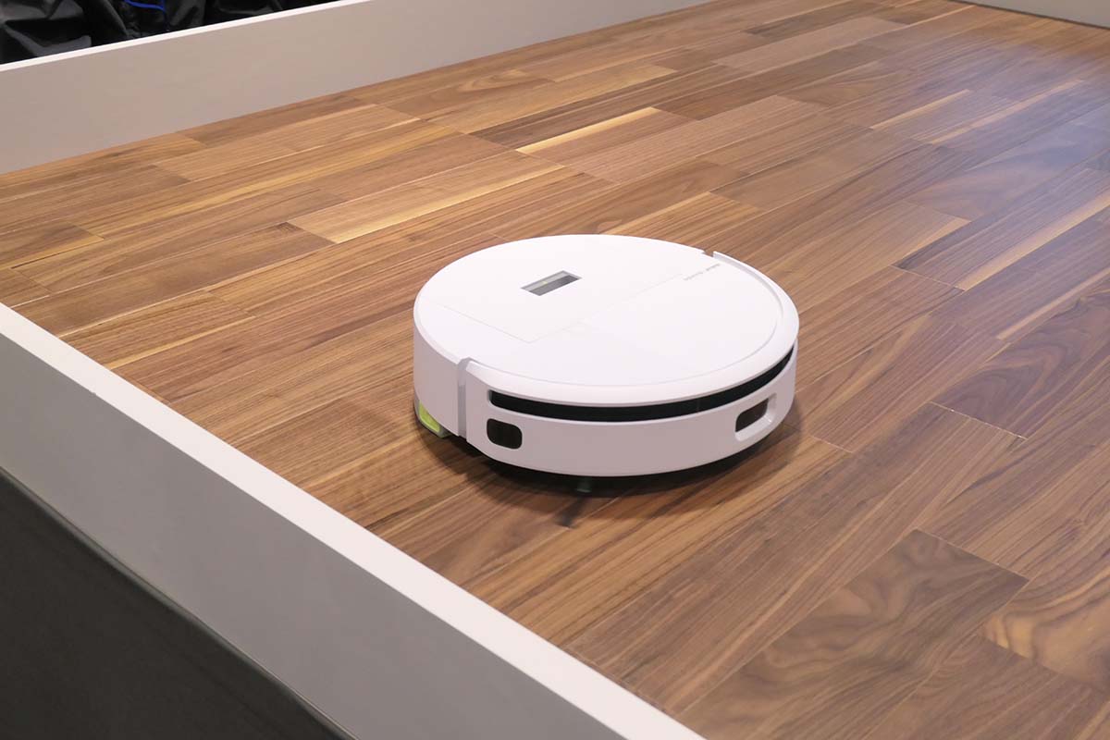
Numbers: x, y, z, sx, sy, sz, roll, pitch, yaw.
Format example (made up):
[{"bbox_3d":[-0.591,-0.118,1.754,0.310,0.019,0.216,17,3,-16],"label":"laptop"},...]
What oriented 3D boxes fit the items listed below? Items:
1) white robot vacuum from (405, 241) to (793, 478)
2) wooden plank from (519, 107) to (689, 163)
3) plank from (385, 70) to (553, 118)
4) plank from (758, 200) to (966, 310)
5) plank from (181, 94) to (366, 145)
[{"bbox_3d":[0.044,-0.015,1.228,0.355,0.099,0.355,1,28,-1],"label":"white robot vacuum"},{"bbox_3d":[0.085,-0.351,1.965,0.101,0.012,0.311,25,37,37],"label":"wooden plank"},{"bbox_3d":[-0.134,-0.455,2.147,0.101,0.012,0.318,25,37,37],"label":"plank"},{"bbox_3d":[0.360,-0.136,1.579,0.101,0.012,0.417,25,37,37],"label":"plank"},{"bbox_3d":[-0.429,-0.385,2.008,0.094,0.012,0.306,25,37,37],"label":"plank"}]

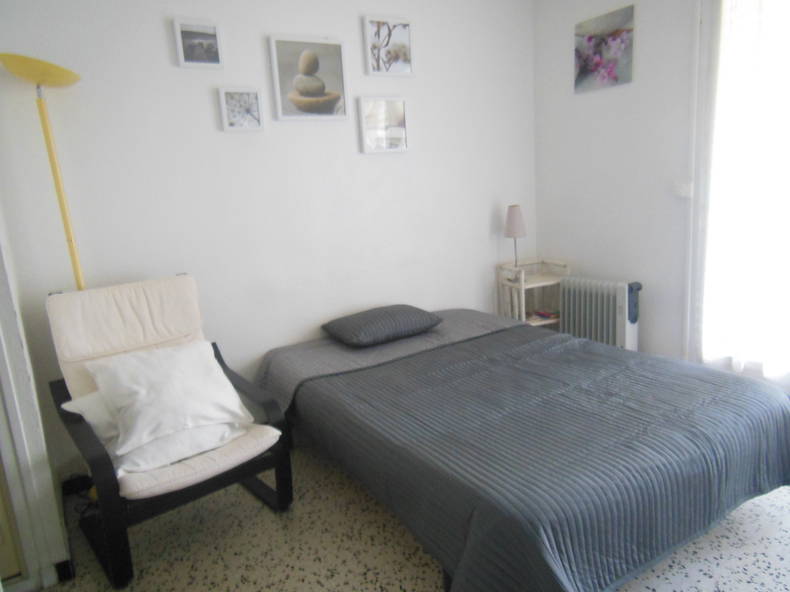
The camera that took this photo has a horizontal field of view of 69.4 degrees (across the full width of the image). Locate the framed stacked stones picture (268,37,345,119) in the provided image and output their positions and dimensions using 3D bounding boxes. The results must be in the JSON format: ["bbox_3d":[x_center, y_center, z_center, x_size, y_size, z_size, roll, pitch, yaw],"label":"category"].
[{"bbox_3d":[-0.441,-1.127,2.978,0.404,0.401,0.030,-11,13,-31],"label":"framed stacked stones picture"}]

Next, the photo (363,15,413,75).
[{"bbox_3d":[-0.033,-1.392,3.204,0.307,0.300,0.030,-11,13,-31],"label":"photo"}]

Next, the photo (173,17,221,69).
[{"bbox_3d":[-0.915,-1.173,2.661,0.194,0.204,0.030,-11,13,-31],"label":"photo"}]

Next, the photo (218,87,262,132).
[{"bbox_3d":[-0.756,-0.913,2.805,0.193,0.197,0.030,-11,13,-31],"label":"photo"}]

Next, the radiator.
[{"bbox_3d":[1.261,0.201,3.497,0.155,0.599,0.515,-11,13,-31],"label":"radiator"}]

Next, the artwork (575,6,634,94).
[{"bbox_3d":[1.232,-1.435,3.362,0.020,0.402,0.404,-11,13,-31],"label":"artwork"}]

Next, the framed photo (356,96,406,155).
[{"bbox_3d":[-0.062,-0.968,3.251,0.299,0.309,0.030,-11,13,-31],"label":"framed photo"}]

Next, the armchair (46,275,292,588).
[{"bbox_3d":[-0.910,0.440,2.261,0.680,0.935,0.830,-13,14,-36],"label":"armchair"}]

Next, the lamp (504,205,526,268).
[{"bbox_3d":[0.795,-0.341,3.781,0.145,0.519,0.145,-11,13,-31],"label":"lamp"}]

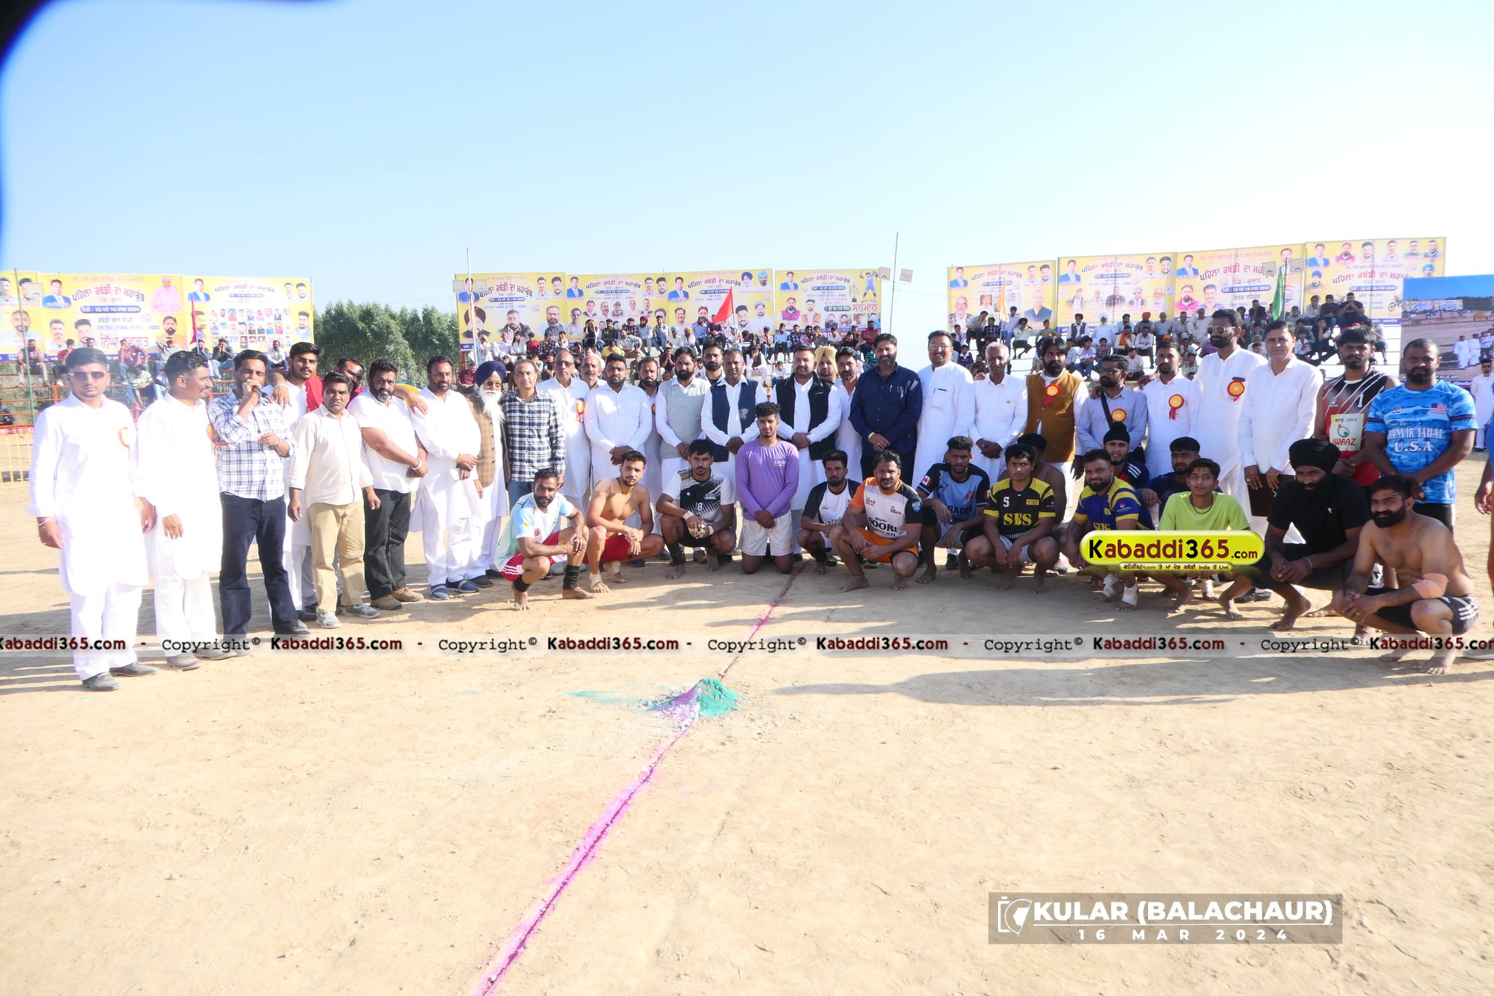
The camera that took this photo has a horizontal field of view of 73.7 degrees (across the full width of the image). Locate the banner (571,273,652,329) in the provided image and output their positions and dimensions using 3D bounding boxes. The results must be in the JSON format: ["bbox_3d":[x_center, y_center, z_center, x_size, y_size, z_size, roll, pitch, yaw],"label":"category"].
[{"bbox_3d":[-3.846,-5.641,29.700,3.150,2.120,0.080,-4,9,-15],"label":"banner"}]

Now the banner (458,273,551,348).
[{"bbox_3d":[-6.848,-5.423,29.000,3.150,2.120,0.080,-4,9,-15],"label":"banner"}]

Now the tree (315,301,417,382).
[{"bbox_3d":[-19.897,-6.828,52.000,5.400,6.900,5.000,-4,6,-21],"label":"tree"}]

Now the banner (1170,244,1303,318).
[{"bbox_3d":[13.152,-5.562,26.500,3.150,2.120,0.080,4,10,31],"label":"banner"}]

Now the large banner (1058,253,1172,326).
[{"bbox_3d":[10.439,-5.766,28.100,3.150,2.120,0.080,4,10,31],"label":"large banner"}]

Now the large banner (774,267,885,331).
[{"bbox_3d":[2.541,-6.109,31.200,3.150,2.120,0.080,-4,9,-15],"label":"large banner"}]

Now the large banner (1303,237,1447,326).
[{"bbox_3d":[15.792,-5.393,25.000,3.150,2.120,0.080,4,10,31],"label":"large banner"}]

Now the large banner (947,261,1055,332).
[{"bbox_3d":[7.700,-5.997,30.000,3.150,2.120,0.080,4,10,31],"label":"large banner"}]

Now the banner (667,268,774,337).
[{"bbox_3d":[-0.784,-5.899,30.400,3.150,2.120,0.080,-4,9,-15],"label":"banner"}]

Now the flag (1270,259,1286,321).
[{"bbox_3d":[11.464,-4.474,21.500,0.320,1.200,0.150,4,10,31],"label":"flag"}]

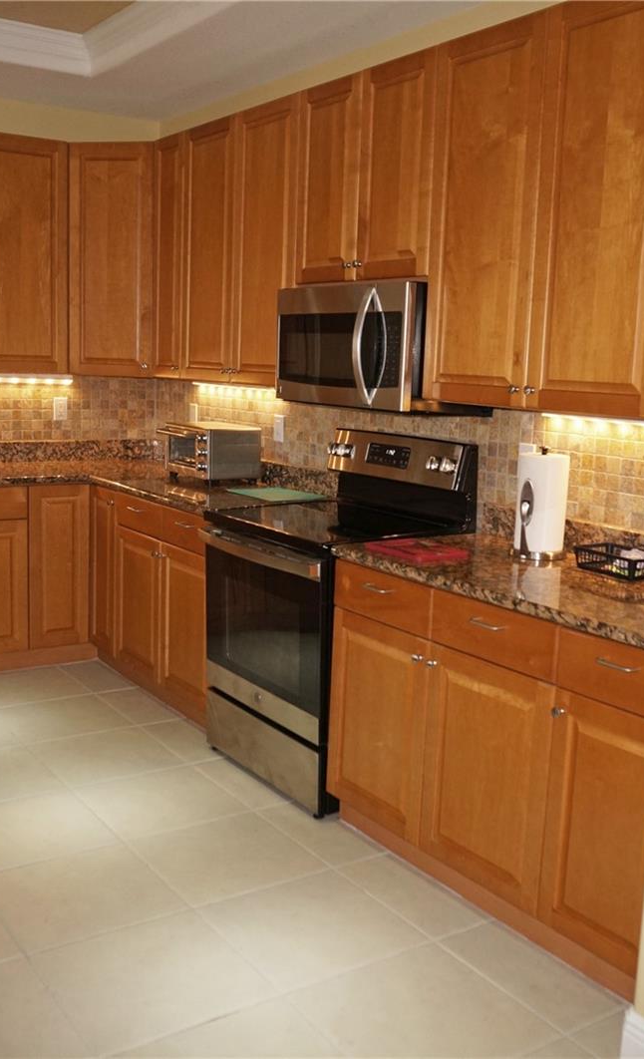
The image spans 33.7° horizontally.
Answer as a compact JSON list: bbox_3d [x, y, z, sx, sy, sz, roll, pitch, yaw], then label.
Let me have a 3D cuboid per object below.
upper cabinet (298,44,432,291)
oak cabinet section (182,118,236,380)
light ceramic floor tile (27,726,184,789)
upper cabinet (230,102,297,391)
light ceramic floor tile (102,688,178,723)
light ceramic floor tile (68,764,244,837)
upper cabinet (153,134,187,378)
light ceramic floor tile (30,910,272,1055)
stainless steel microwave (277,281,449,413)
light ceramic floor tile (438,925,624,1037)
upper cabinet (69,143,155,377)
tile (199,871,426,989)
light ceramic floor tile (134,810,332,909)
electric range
[{"bbox_3d":[0.260,-1.187,3.651,0.325,0.676,0.758,-4,11,-33],"label":"upper cabinet"},{"bbox_3d":[-0.351,-1.165,4.528,0.313,1.050,0.456,-4,11,-33],"label":"oak cabinet section"},{"bbox_3d":[-0.787,0.836,3.911,0.451,0.010,0.451,-4,11,-33],"label":"light ceramic floor tile"},{"bbox_3d":[-0.093,-1.095,4.147,0.313,1.050,0.475,-4,11,-33],"label":"upper cabinet"},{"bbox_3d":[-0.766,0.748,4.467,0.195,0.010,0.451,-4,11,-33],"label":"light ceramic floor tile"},{"bbox_3d":[-0.537,0.911,3.571,0.455,0.012,0.455,-4,11,-33],"label":"light ceramic floor tile"},{"bbox_3d":[-0.558,-1.219,4.858,0.322,1.053,0.299,-4,11,-33],"label":"upper cabinet"},{"bbox_3d":[-0.411,1.071,2.541,0.455,0.010,0.455,-4,11,-33],"label":"light ceramic floor tile"},{"bbox_3d":[0.194,-0.632,3.660,0.430,0.422,0.759,-4,11,-33],"label":"stainless steel microwave"},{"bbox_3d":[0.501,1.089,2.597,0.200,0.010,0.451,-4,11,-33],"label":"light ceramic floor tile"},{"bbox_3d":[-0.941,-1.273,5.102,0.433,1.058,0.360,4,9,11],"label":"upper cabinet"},{"bbox_3d":[-0.028,1.048,2.817,0.455,0.012,0.455,-4,11,-33],"label":"tile"},{"bbox_3d":[-0.283,0.974,3.169,0.455,0.010,0.455,-4,11,-33],"label":"light ceramic floor tile"},{"bbox_3d":[0.034,0.283,3.744,0.672,1.219,0.759,-4,11,-33],"label":"electric range"}]

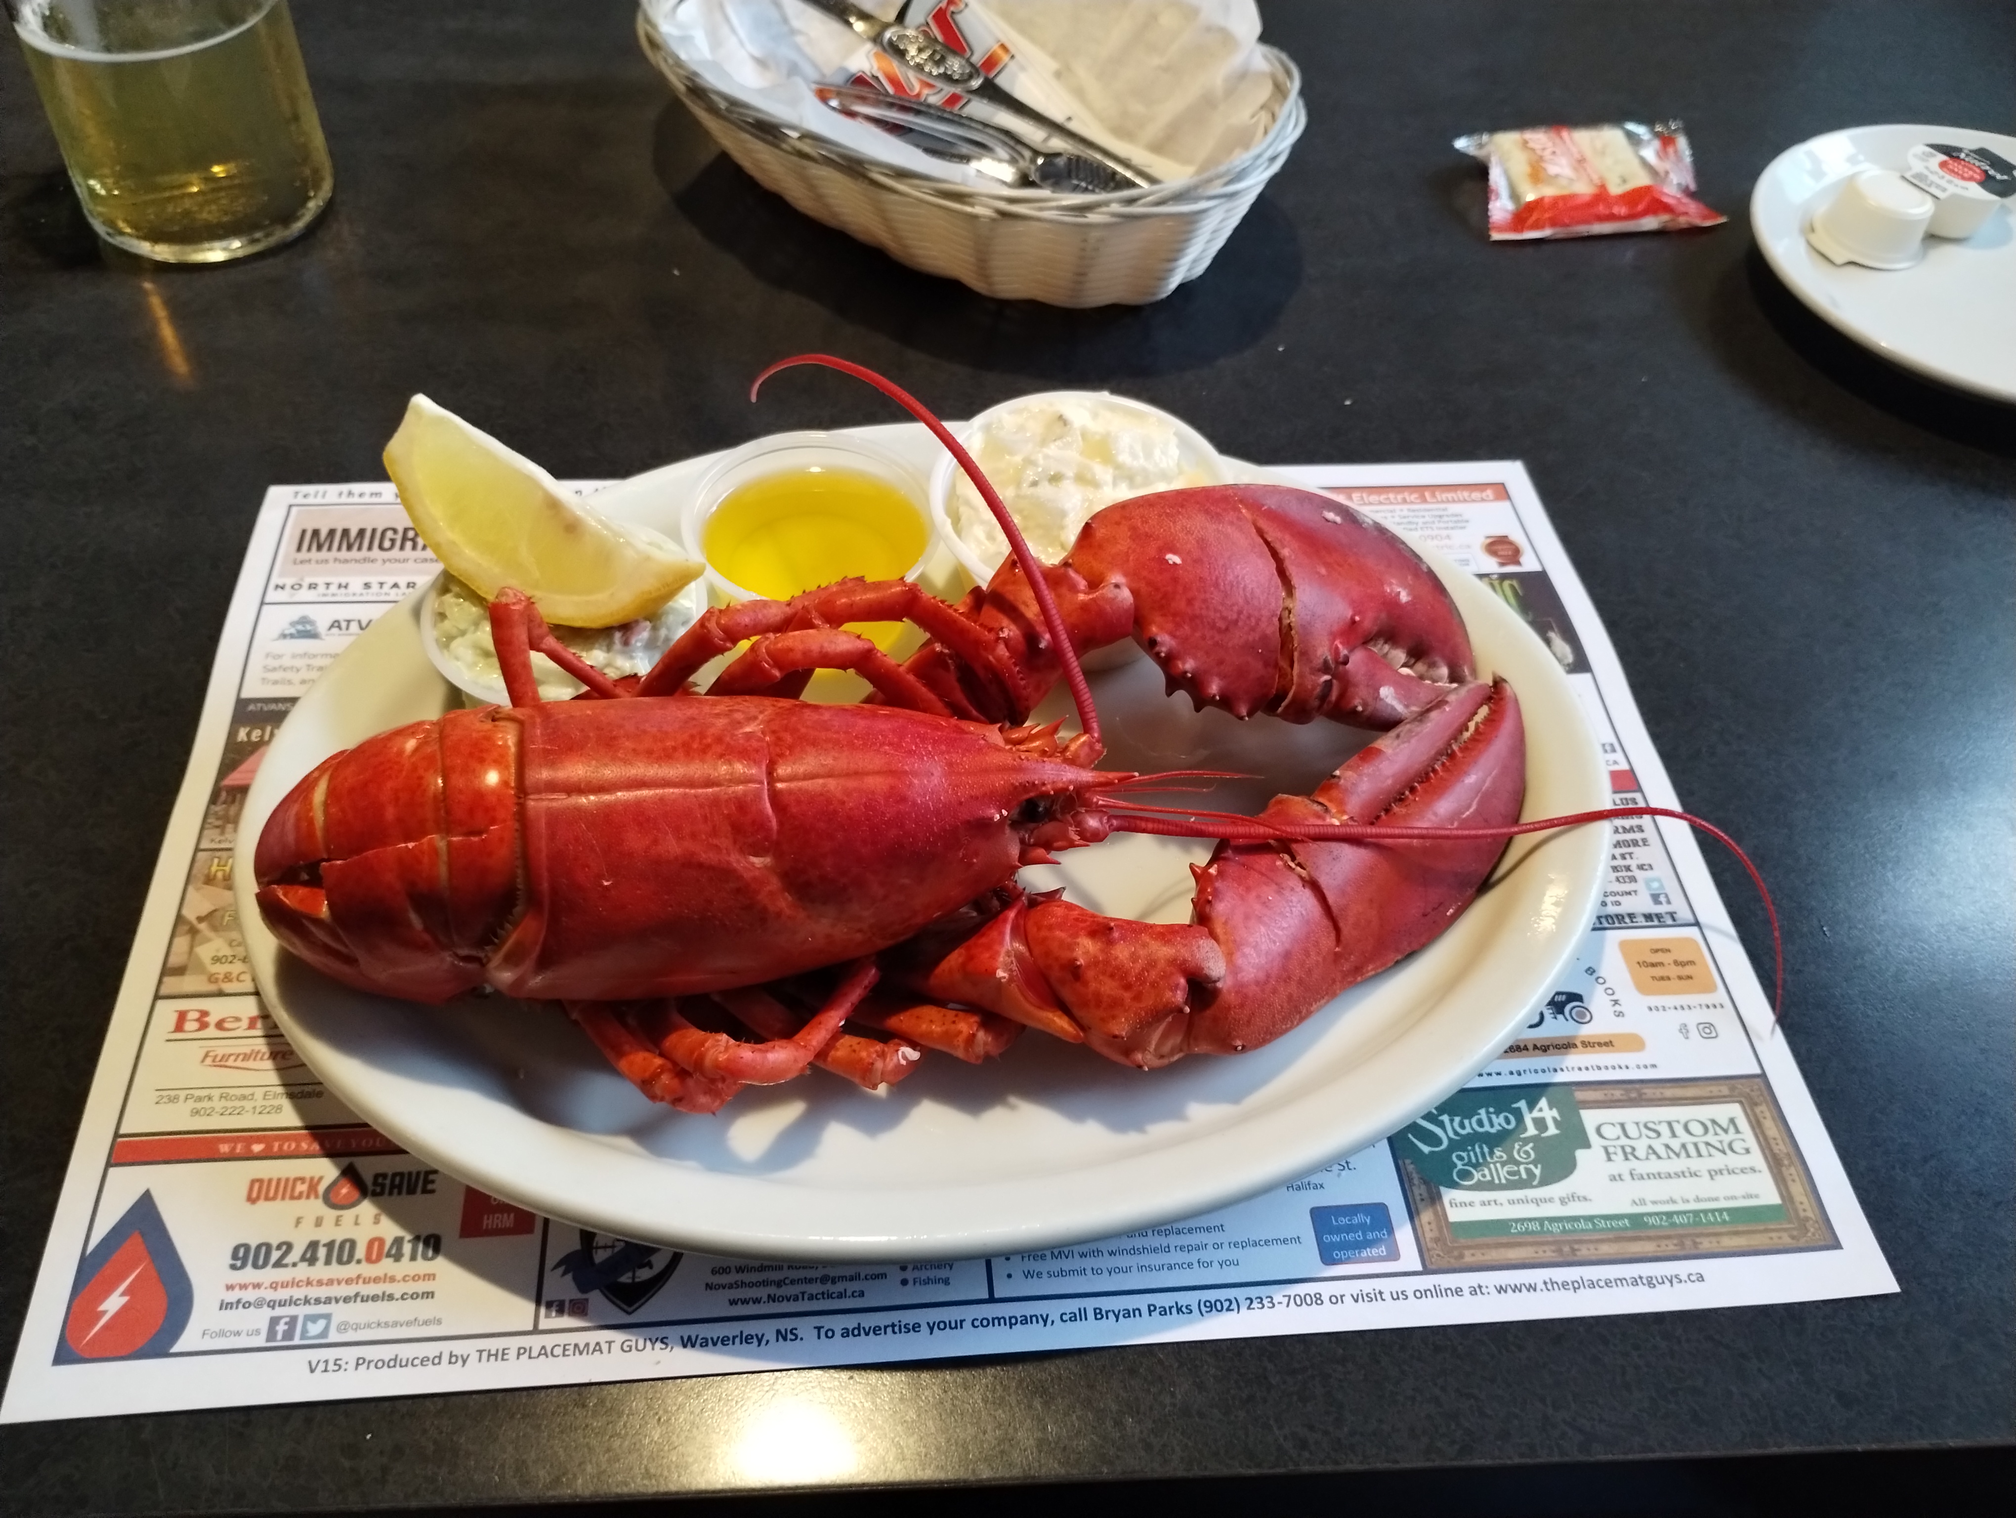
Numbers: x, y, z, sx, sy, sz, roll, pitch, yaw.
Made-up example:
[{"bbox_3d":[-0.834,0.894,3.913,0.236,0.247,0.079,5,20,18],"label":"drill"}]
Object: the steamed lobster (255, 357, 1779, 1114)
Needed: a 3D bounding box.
[{"bbox_3d":[0.005,-0.014,0.357,0.312,0.072,0.173,-5,50,-9],"label":"steamed lobster"}]

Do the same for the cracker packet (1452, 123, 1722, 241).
[{"bbox_3d":[0.207,-0.210,0.580,0.092,0.017,0.060,-8,51,-11],"label":"cracker packet"}]

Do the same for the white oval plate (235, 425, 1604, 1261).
[{"bbox_3d":[-0.014,0.009,0.372,0.298,0.027,0.228,-8,51,-11],"label":"white oval plate"}]

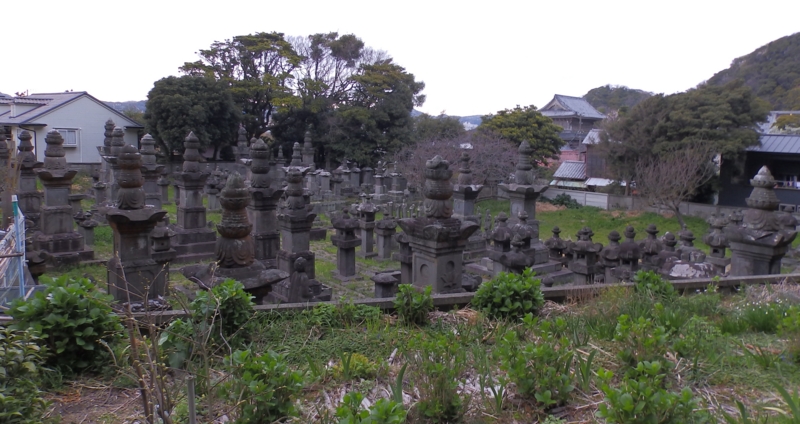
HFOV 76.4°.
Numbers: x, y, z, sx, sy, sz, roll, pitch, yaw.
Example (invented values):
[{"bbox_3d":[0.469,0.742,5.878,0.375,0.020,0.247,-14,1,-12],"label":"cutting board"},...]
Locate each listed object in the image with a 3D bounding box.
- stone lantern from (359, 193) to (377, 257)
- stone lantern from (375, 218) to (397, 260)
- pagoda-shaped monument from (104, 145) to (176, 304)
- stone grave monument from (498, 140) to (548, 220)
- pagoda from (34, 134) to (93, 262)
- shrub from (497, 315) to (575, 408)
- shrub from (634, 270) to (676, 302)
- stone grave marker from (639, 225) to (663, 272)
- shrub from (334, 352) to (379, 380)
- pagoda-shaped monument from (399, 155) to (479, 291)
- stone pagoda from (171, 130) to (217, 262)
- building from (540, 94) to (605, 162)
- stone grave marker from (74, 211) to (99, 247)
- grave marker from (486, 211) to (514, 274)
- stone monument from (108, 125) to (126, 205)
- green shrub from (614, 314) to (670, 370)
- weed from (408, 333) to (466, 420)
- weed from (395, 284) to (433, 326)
[{"bbox_3d":[-0.832,0.362,13.100,0.400,1.581,0.400,-5,9,-39],"label":"stone lantern"},{"bbox_3d":[-0.370,0.670,12.900,0.400,0.993,0.400,-5,9,-39],"label":"stone lantern"},{"bbox_3d":[-5.688,0.244,10.924,1.041,3.319,1.041,-4,9,-39],"label":"pagoda-shaped monument"},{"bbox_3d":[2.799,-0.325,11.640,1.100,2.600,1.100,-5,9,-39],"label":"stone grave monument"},{"bbox_3d":[-9.868,-0.489,14.699,1.450,3.750,1.450,-4,8,-39],"label":"pagoda"},{"bbox_3d":[0.888,0.951,3.278,0.490,0.572,0.490,1,7,0],"label":"shrub"},{"bbox_3d":[2.716,0.776,5.427,0.430,0.310,0.390,4,8,27],"label":"shrub"},{"bbox_3d":[6.265,1.120,12.586,0.457,1.638,0.457,-4,9,-39],"label":"stone grave marker"},{"bbox_3d":[-0.306,1.069,3.572,0.290,0.170,0.260,0,7,-5],"label":"shrub"},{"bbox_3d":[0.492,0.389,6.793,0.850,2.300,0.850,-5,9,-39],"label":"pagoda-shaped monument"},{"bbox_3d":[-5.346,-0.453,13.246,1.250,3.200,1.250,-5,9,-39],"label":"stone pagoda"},{"bbox_3d":[19.698,-8.405,58.511,6.800,9.600,5.600,-4,8,-42],"label":"building"},{"bbox_3d":[-8.509,0.438,13.800,0.470,0.941,0.450,-5,9,-39],"label":"stone grave marker"},{"bbox_3d":[2.666,0.896,13.297,0.504,1.779,0.504,-4,9,-39],"label":"grave marker"},{"bbox_3d":[-10.317,-1.314,18.794,1.300,3.650,1.300,-4,8,-39],"label":"stone monument"},{"bbox_3d":[1.885,0.976,3.921,0.420,0.400,0.400,4,7,25],"label":"green shrub"},{"bbox_3d":[0.236,0.995,3.106,0.342,0.499,0.342,1,7,0],"label":"weed"},{"bbox_3d":[0.143,1.011,5.600,0.420,0.397,0.380,1,7,0],"label":"weed"}]

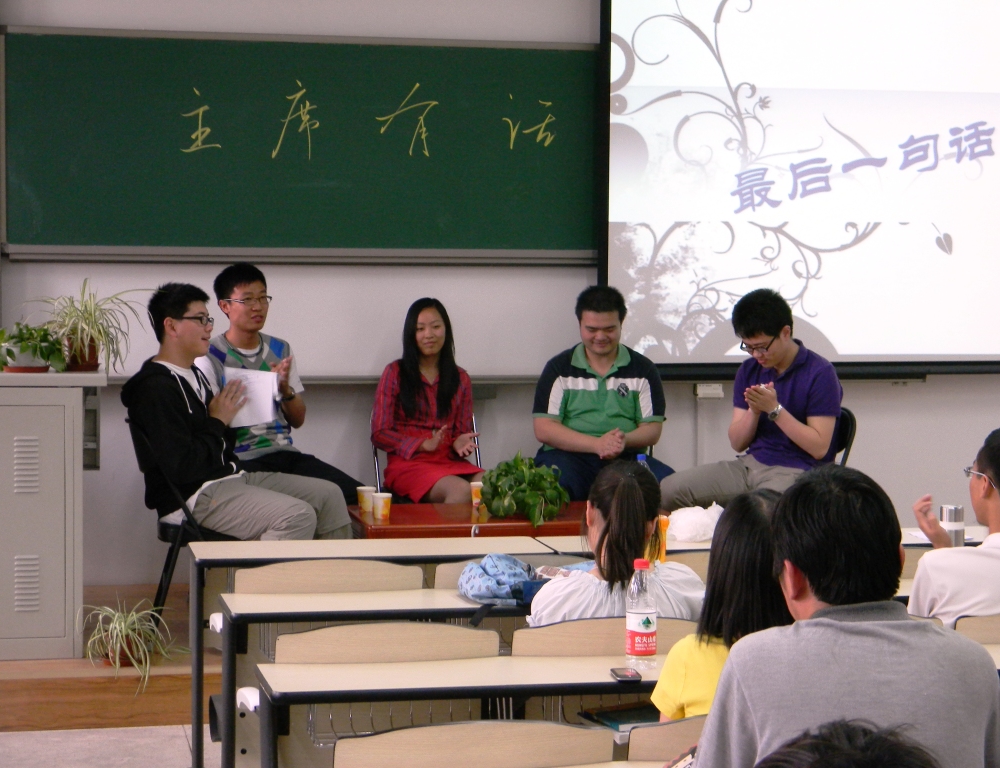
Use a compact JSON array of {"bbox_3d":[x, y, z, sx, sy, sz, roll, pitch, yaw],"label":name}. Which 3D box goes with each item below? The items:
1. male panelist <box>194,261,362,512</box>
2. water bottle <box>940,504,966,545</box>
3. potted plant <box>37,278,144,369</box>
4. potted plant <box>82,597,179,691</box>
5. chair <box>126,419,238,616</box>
[{"bbox_3d":[-0.890,0.213,7.820,0.520,1.390,0.780,-2,5,-33],"label":"male panelist"},{"bbox_3d":[1.184,0.428,5.184,0.065,0.218,0.065,0,4,-11],"label":"water bottle"},{"bbox_3d":[-1.512,-0.216,7.320,0.380,0.345,0.360,0,3,-11],"label":"potted plant"},{"bbox_3d":[-1.279,0.899,6.840,0.330,0.300,0.330,0,4,-11],"label":"potted plant"},{"bbox_3d":[-1.129,0.543,7.400,0.520,0.820,0.450,0,3,-11],"label":"chair"}]

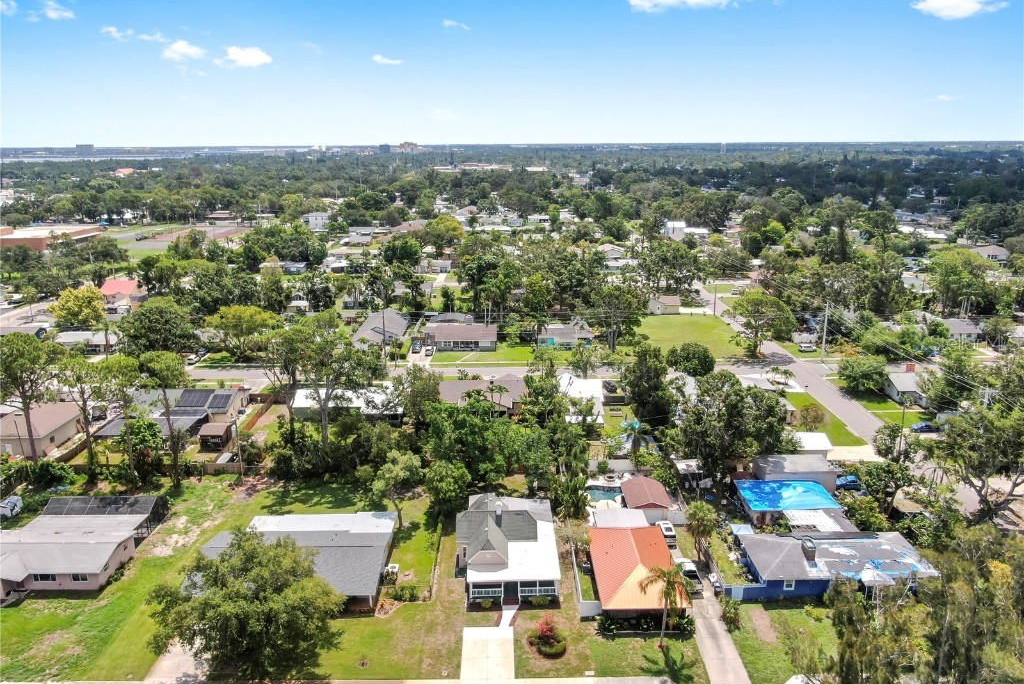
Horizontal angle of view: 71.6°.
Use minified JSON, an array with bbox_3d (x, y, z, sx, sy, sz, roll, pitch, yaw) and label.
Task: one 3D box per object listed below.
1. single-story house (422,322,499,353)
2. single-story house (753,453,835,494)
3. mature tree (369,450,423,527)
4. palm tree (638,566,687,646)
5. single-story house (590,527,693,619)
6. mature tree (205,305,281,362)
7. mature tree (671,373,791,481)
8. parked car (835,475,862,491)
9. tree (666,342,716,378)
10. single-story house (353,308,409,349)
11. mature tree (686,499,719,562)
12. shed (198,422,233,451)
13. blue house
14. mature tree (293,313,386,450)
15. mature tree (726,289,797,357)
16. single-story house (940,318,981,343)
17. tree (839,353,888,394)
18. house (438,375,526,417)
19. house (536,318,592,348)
[{"bbox_3d":[-12.630,-1.640,176.180,17.800,4.900,13.500,0,16,0],"label":"single-story house"},{"bbox_3d":[41.187,19.328,103.974,10.200,3.300,6.300,0,16,0],"label":"single-story house"},{"bbox_3d":[-15.014,19.169,91.552,6.900,10.800,6.600,0,16,0],"label":"mature tree"},{"bbox_3d":[15.085,26.581,70.384,4.500,8.700,4.500,-1,16,-1],"label":"palm tree"},{"bbox_3d":[13.880,25.190,80.380,9.200,4.800,16.200,0,16,0],"label":"single-story house"},{"bbox_3d":[-63.380,-2.330,167.030,16.400,11.800,15.500,0,16,0],"label":"mature tree"},{"bbox_3d":[32.555,12.258,105.253,16.500,16.300,15.000,0,16,0],"label":"mature tree"},{"bbox_3d":[48.443,20.487,103.114,4.400,1.470,1.800,0,16,0],"label":"parked car"},{"bbox_3d":[37.160,4.520,146.880,9.900,8.300,9.300,0,16,0],"label":"tree"},{"bbox_3d":[-34.026,-3.619,186.863,11.800,4.800,27.000,-1,16,-1],"label":"single-story house"},{"bbox_3d":[22.530,22.540,84.070,3.700,7.800,3.700,0,16,0],"label":"mature tree"},{"bbox_3d":[-50.091,15.853,120.214,4.300,3.400,4.200,-1,16,-1],"label":"shed"},{"bbox_3d":[37.474,24.992,82.755,20.300,4.800,10.200,-1,16,-1],"label":"blue house"},{"bbox_3d":[-27.570,6.778,112.988,15.000,23.200,13.500,0,16,0],"label":"mature tree"},{"bbox_3d":[57.781,-4.336,164.608,16.000,16.000,15.000,0,16,0],"label":"mature tree"},{"bbox_3d":[111.090,-3.450,180.210,10.500,4.700,11.500,0,16,0],"label":"single-story house"},{"bbox_3d":[68.530,6.710,138.760,8.800,8.100,8.800,0,16,0],"label":"tree"},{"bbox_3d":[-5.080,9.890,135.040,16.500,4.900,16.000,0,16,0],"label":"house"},{"bbox_3d":[13.270,-1.800,176.560,13.600,4.700,12.500,0,16,0],"label":"house"}]

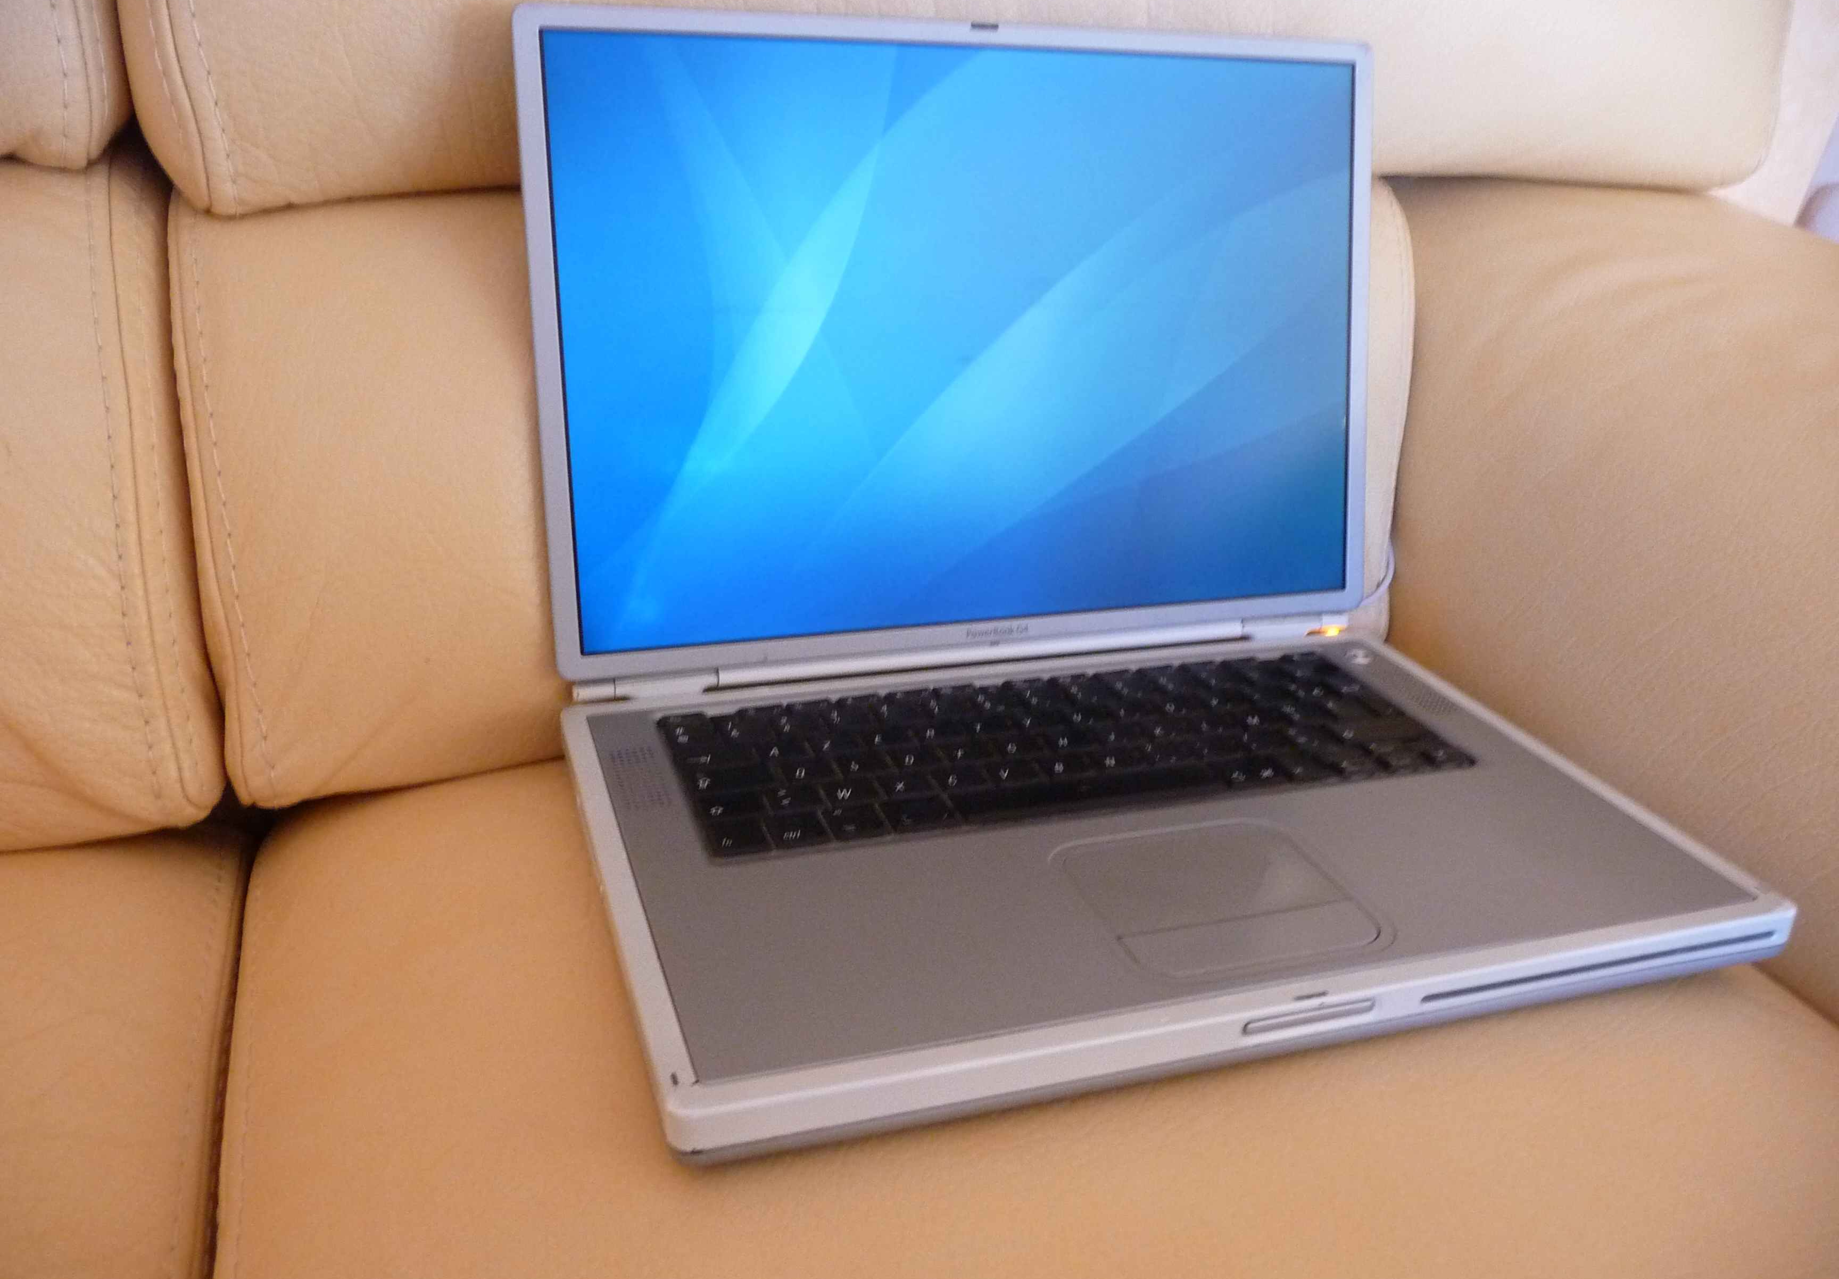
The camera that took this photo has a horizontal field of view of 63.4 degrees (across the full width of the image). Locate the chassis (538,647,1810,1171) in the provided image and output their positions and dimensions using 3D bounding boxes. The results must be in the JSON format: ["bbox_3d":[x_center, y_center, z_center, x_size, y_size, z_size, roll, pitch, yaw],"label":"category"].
[{"bbox_3d":[0.066,0.060,0.499,0.341,0.018,0.233,-5,24,-18],"label":"chassis"}]

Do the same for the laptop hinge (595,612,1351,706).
[{"bbox_3d":[0.029,0.005,0.591,0.327,0.010,0.010,-5,24,-18],"label":"laptop hinge"}]

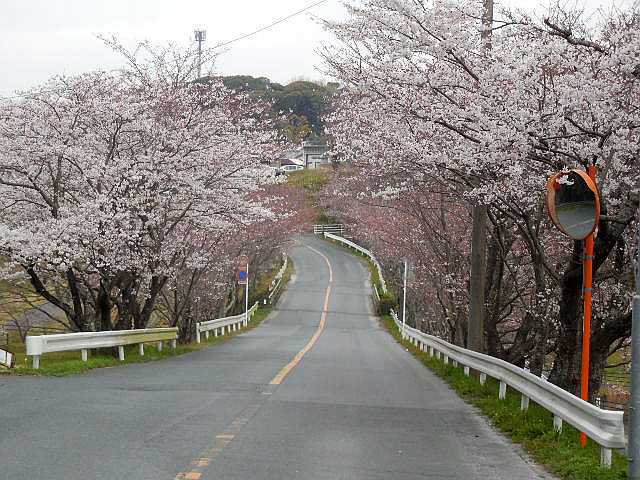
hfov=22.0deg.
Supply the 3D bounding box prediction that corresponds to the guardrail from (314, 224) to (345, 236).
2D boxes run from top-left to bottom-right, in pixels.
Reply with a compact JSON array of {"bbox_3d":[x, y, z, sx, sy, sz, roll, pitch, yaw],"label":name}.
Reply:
[{"bbox_3d":[1.100,-1.080,188.000,3.600,1.250,0.200,2,0,2],"label":"guardrail"}]

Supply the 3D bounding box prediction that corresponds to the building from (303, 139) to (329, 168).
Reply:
[{"bbox_3d":[-0.850,-16.200,313.000,5.200,5.600,6.000,2,0,0],"label":"building"}]

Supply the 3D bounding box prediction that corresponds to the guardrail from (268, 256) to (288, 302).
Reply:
[{"bbox_3d":[-3.140,2.970,128.000,0.350,1.050,46.000,2,3,0],"label":"guardrail"}]

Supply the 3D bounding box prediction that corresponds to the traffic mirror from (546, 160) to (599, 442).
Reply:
[{"bbox_3d":[3.130,0.830,20.200,0.450,3.480,0.860,2,0,-36],"label":"traffic mirror"}]

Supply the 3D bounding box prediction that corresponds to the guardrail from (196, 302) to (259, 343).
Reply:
[{"bbox_3d":[-4.150,3.920,80.500,0.350,1.150,40.000,2,-1,1],"label":"guardrail"}]

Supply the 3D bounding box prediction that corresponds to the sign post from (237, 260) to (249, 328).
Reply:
[{"bbox_3d":[-4.040,2.860,86.000,0.630,3.420,0.120,2,0,-2],"label":"sign post"}]

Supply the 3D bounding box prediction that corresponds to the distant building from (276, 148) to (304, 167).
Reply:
[{"bbox_3d":[-5.700,-15.700,318.000,6.500,4.200,6.500,2,0,-1],"label":"distant building"}]

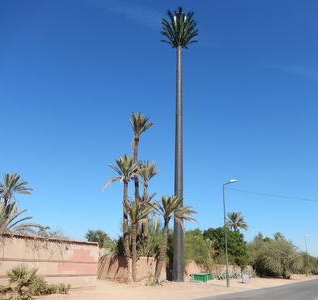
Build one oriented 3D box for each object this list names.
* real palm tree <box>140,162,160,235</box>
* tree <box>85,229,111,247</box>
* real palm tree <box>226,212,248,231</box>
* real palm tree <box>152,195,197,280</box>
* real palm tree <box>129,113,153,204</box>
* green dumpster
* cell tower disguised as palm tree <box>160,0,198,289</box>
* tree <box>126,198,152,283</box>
[{"bbox_3d":[-1.338,6.410,28.050,2.600,11.340,2.600,3,-21,-2],"label":"real palm tree"},{"bbox_3d":[-10.344,16.527,48.239,4.600,6.530,4.600,6,-22,-10],"label":"tree"},{"bbox_3d":[16.113,18.893,59.156,4.600,11.950,4.600,-3,-22,14],"label":"real palm tree"},{"bbox_3d":[1.294,7.881,26.433,4.400,7.620,4.400,1,-21,3],"label":"real palm tree"},{"bbox_3d":[-2.164,3.767,29.012,2.700,16.910,2.700,4,-21,-4],"label":"real palm tree"},{"bbox_3d":[4.027,11.866,26.936,1.200,0.760,1.850,-11,-25,31],"label":"green dumpster"},{"bbox_3d":[2.120,-3.367,31.084,4.700,32.000,4.700,1,-21,4],"label":"cell tower disguised as palm tree"},{"bbox_3d":[-1.748,7.350,23.980,2.600,6.610,2.600,3,-21,-3],"label":"tree"}]

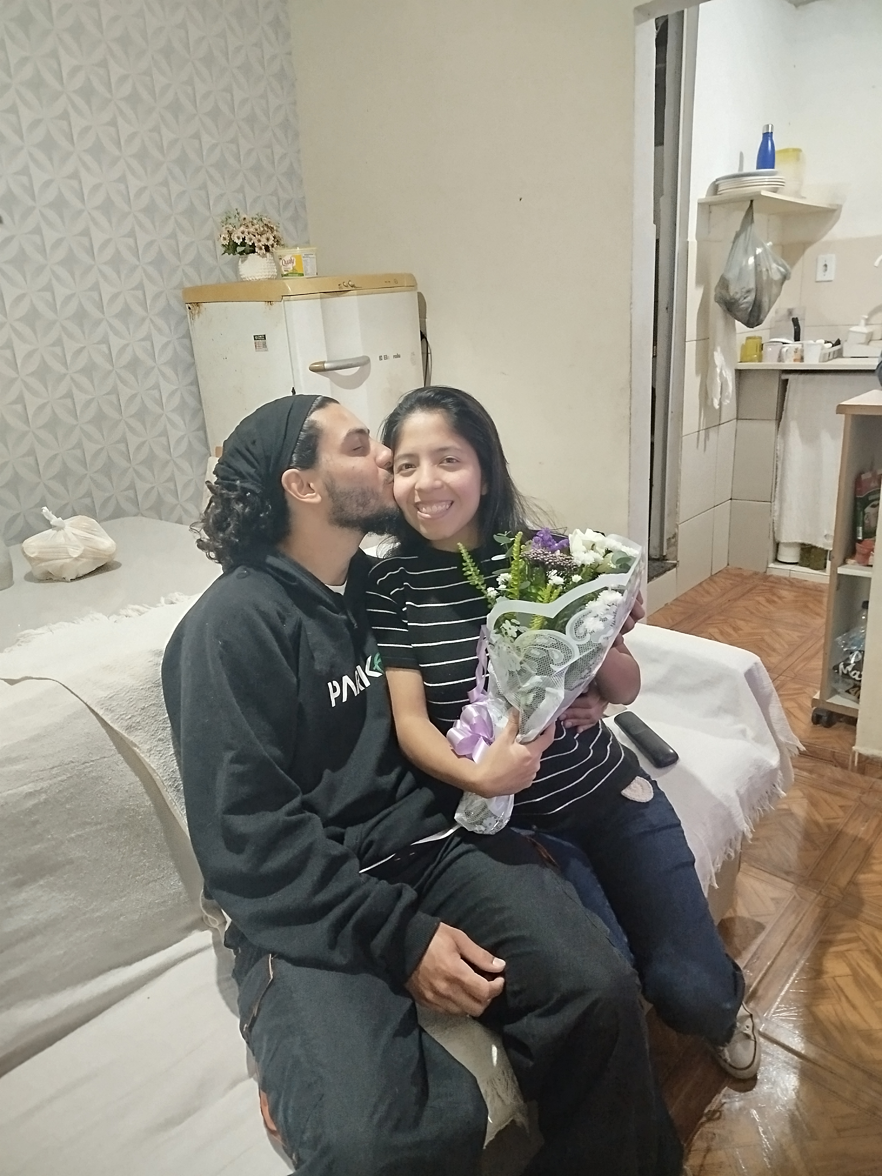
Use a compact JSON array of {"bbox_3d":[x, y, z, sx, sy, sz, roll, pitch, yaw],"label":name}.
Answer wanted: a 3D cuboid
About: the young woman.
[{"bbox_3d":[0.193,0.275,1.259,0.510,1.140,0.630,-19,23,-38],"label":"young woman"}]

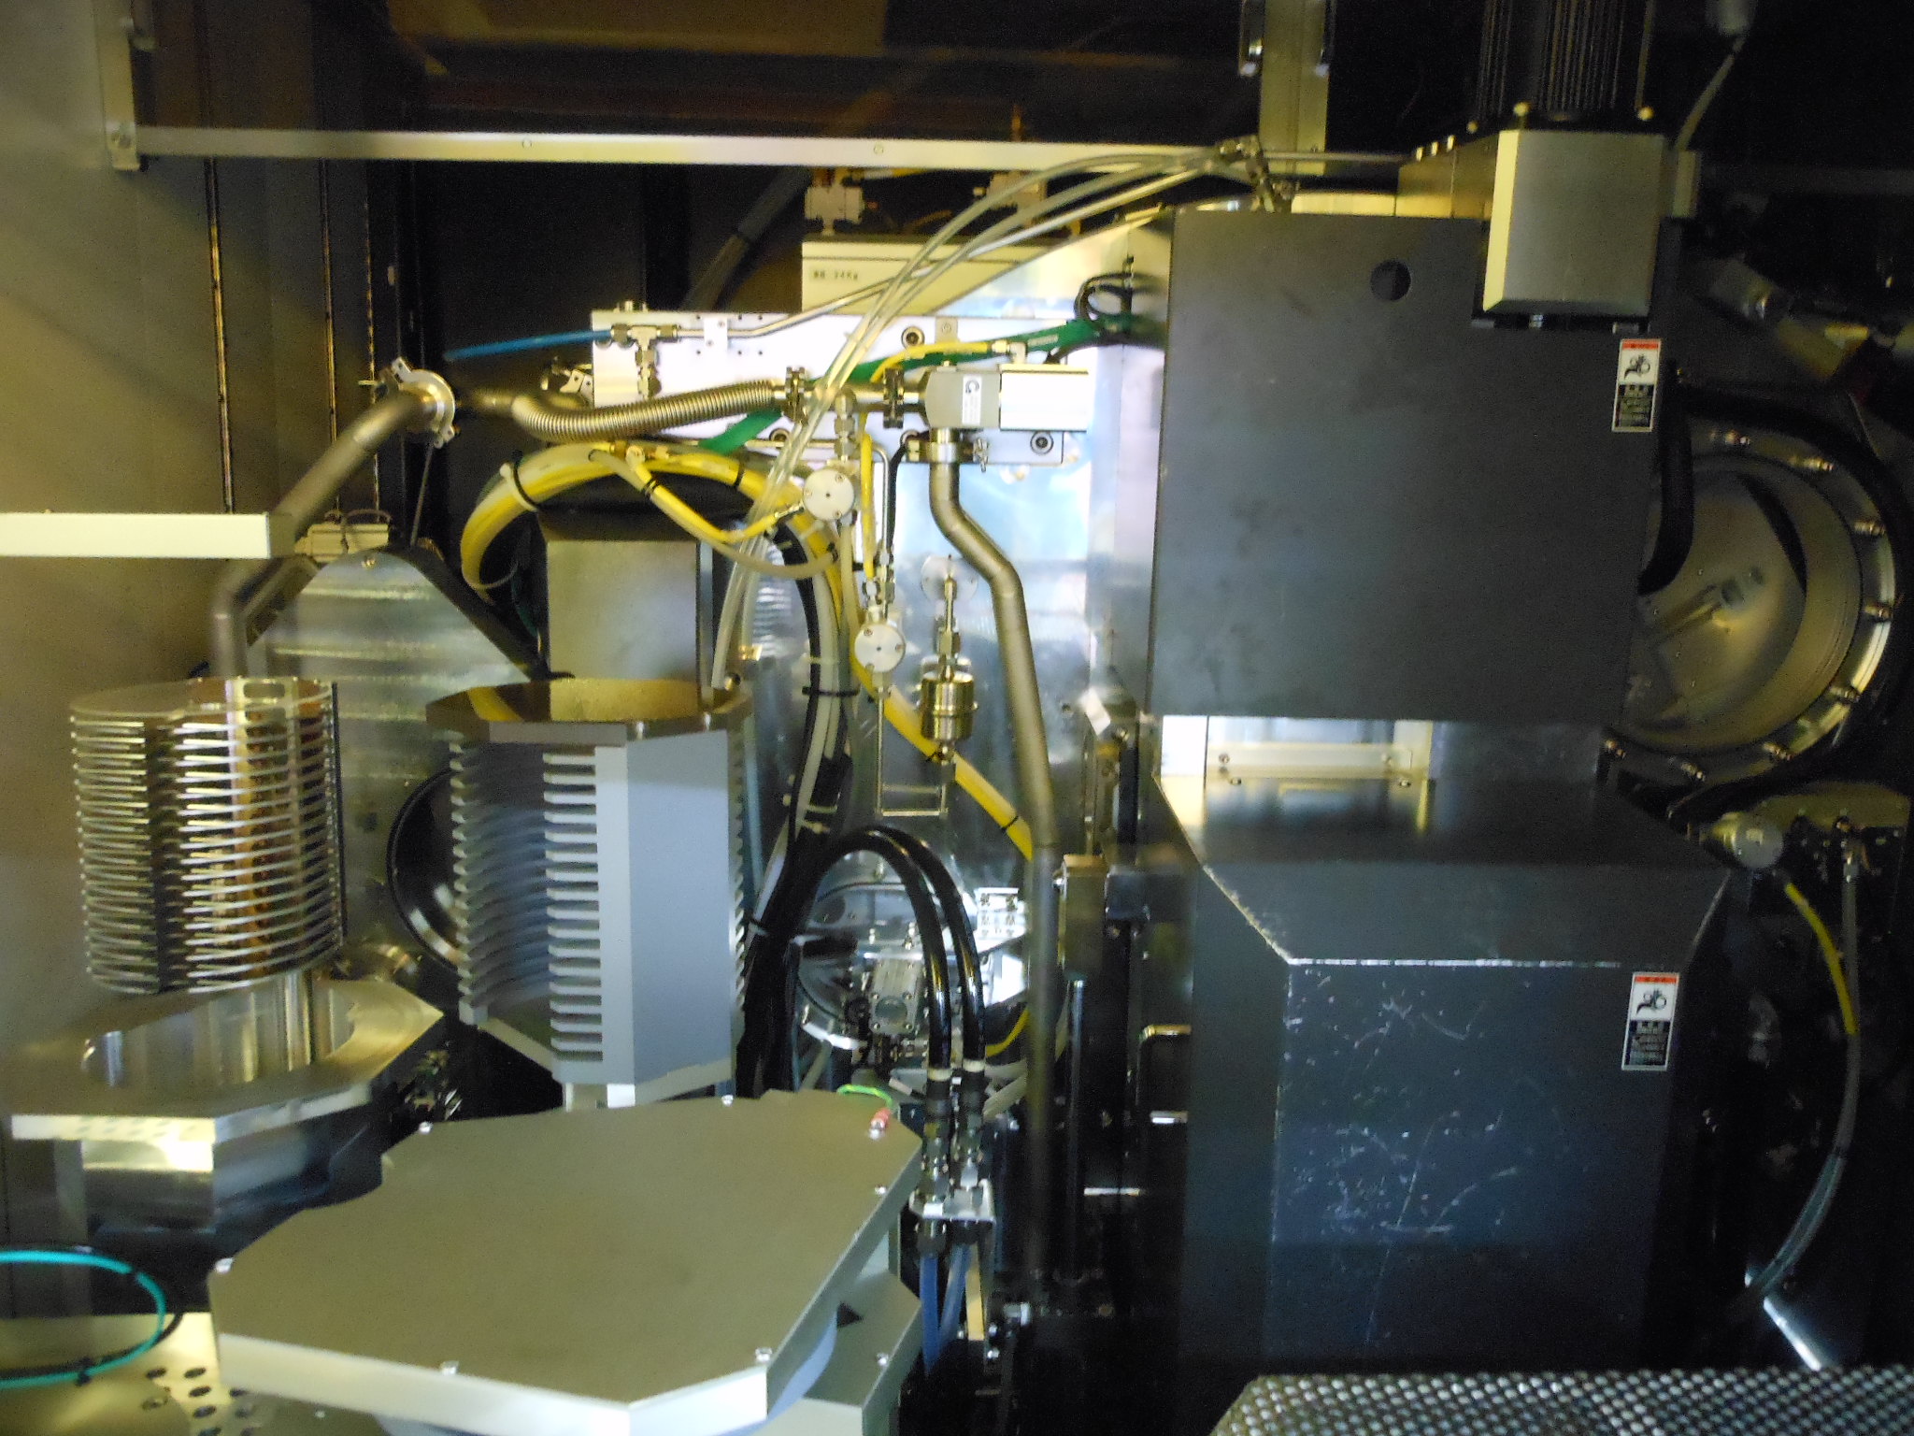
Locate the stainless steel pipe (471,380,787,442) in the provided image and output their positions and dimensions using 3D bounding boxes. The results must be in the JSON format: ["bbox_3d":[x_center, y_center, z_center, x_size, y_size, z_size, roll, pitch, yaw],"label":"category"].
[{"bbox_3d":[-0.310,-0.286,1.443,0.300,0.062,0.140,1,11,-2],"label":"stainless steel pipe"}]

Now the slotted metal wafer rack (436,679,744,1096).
[{"bbox_3d":[-0.274,0.121,1.197,0.226,0.274,0.226,10,13,41],"label":"slotted metal wafer rack"}]

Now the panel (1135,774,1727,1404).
[{"bbox_3d":[0.435,0.327,1.506,0.465,0.450,0.390,1,11,-2],"label":"panel"}]

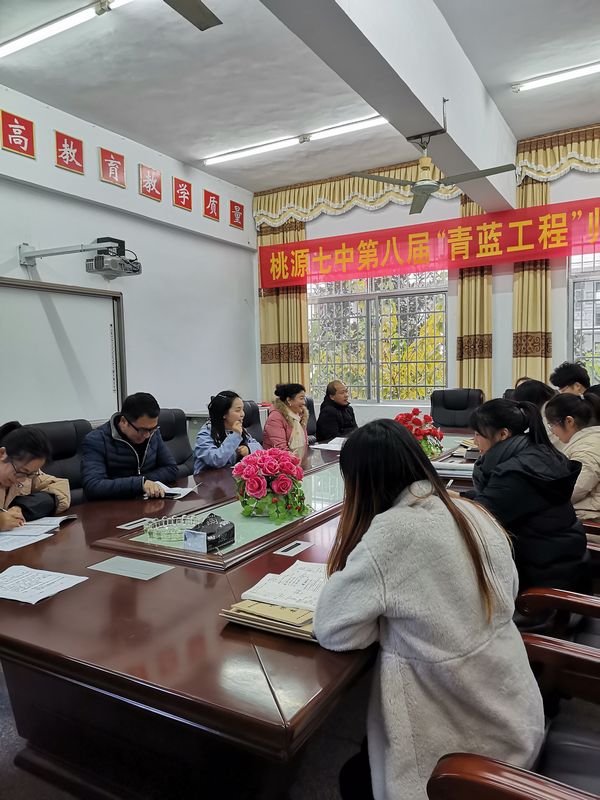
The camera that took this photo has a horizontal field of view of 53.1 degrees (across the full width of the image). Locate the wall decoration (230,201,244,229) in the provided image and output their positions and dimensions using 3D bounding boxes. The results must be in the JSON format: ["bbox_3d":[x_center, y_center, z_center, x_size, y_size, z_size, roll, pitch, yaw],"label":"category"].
[{"bbox_3d":[-0.791,-2.366,7.716,0.020,0.305,0.310,0,3,30],"label":"wall decoration"}]

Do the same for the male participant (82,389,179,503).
[{"bbox_3d":[-0.851,0.587,3.235,0.700,1.260,0.570,0,3,30],"label":"male participant"}]

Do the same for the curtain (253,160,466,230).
[{"bbox_3d":[0.730,-2.457,7.148,3.000,0.490,0.120,0,3,30],"label":"curtain"}]

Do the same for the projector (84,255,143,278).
[{"bbox_3d":[-1.406,-0.984,4.539,0.230,0.135,0.360,0,3,30],"label":"projector"}]

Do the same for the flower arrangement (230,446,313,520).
[{"bbox_3d":[-0.116,0.337,2.571,0.330,0.285,0.330,-1,3,0],"label":"flower arrangement"}]

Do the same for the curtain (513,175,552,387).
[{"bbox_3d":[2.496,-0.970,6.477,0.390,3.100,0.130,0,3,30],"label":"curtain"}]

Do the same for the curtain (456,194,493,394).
[{"bbox_3d":[1.919,-0.851,6.568,0.380,3.400,0.140,0,3,30],"label":"curtain"}]

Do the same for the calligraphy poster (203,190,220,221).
[{"bbox_3d":[-1.031,-2.293,7.093,0.020,0.312,0.315,0,3,30],"label":"calligraphy poster"}]

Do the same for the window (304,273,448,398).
[{"bbox_3d":[0.912,-0.937,7.505,1.860,1.860,0.100,0,3,30],"label":"window"}]

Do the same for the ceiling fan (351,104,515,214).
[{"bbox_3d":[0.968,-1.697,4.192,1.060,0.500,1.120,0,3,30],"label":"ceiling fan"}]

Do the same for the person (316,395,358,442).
[{"bbox_3d":[0.350,0.464,5.511,0.640,1.280,0.570,0,3,30],"label":"person"}]

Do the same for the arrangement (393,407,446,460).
[{"bbox_3d":[0.782,0.210,3.950,0.310,0.330,0.310,0,3,30],"label":"arrangement"}]

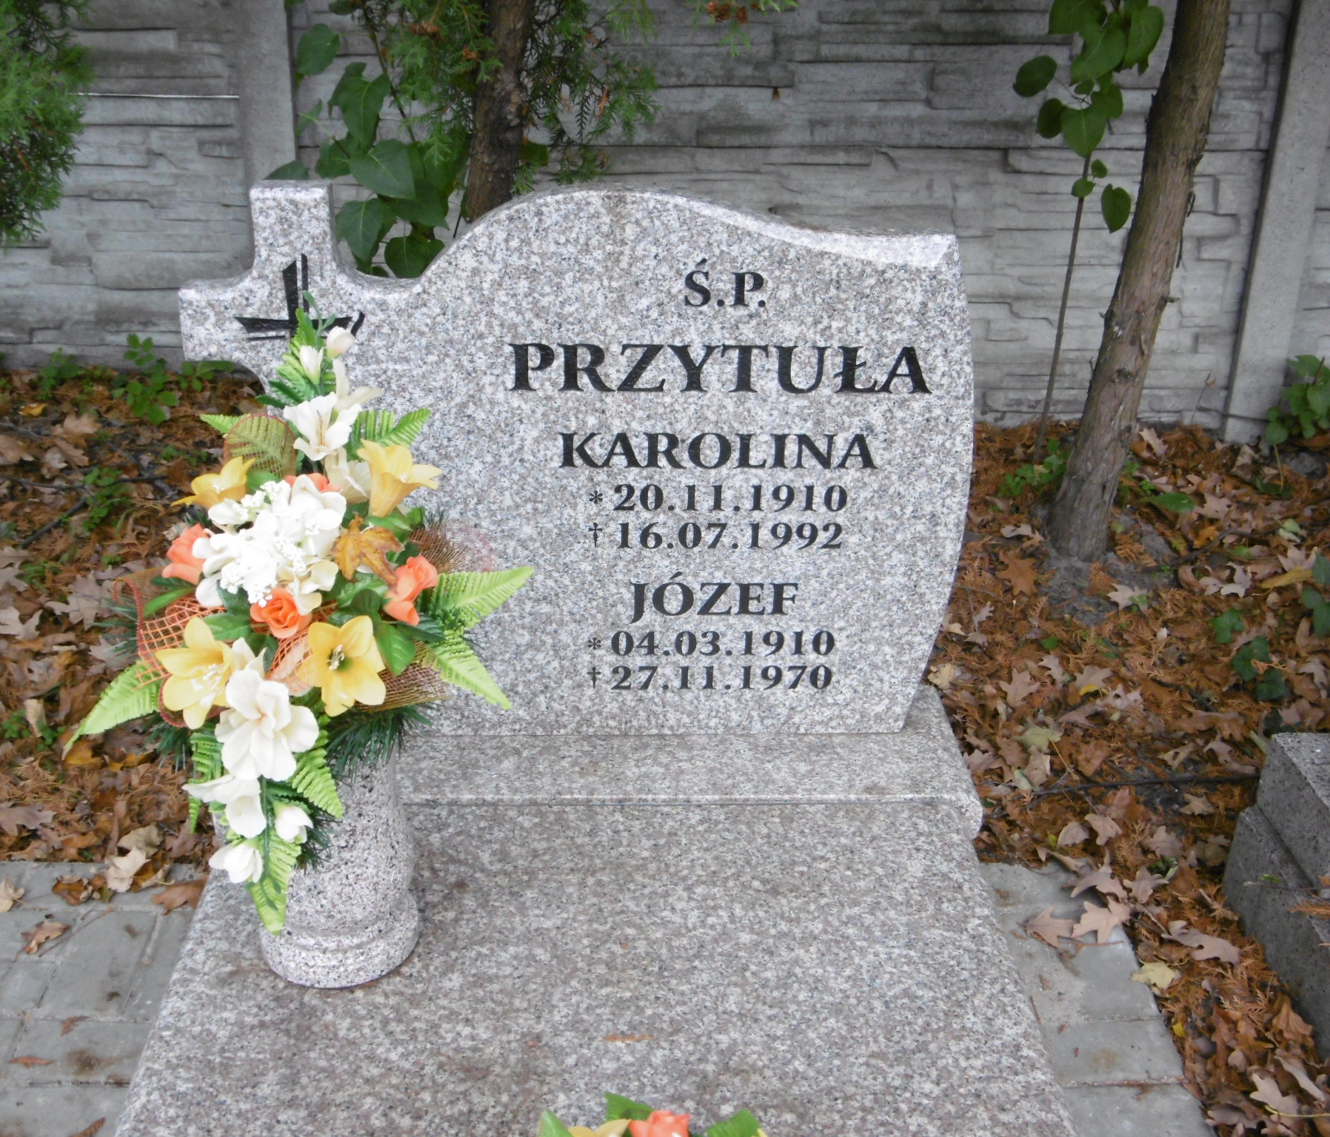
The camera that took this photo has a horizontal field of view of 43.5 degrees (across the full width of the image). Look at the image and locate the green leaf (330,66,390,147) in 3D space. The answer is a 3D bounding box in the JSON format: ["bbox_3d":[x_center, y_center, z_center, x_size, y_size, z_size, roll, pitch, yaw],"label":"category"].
[{"bbox_3d":[-0.489,-0.739,2.660,0.090,0.118,0.050,0,27,-2],"label":"green leaf"}]

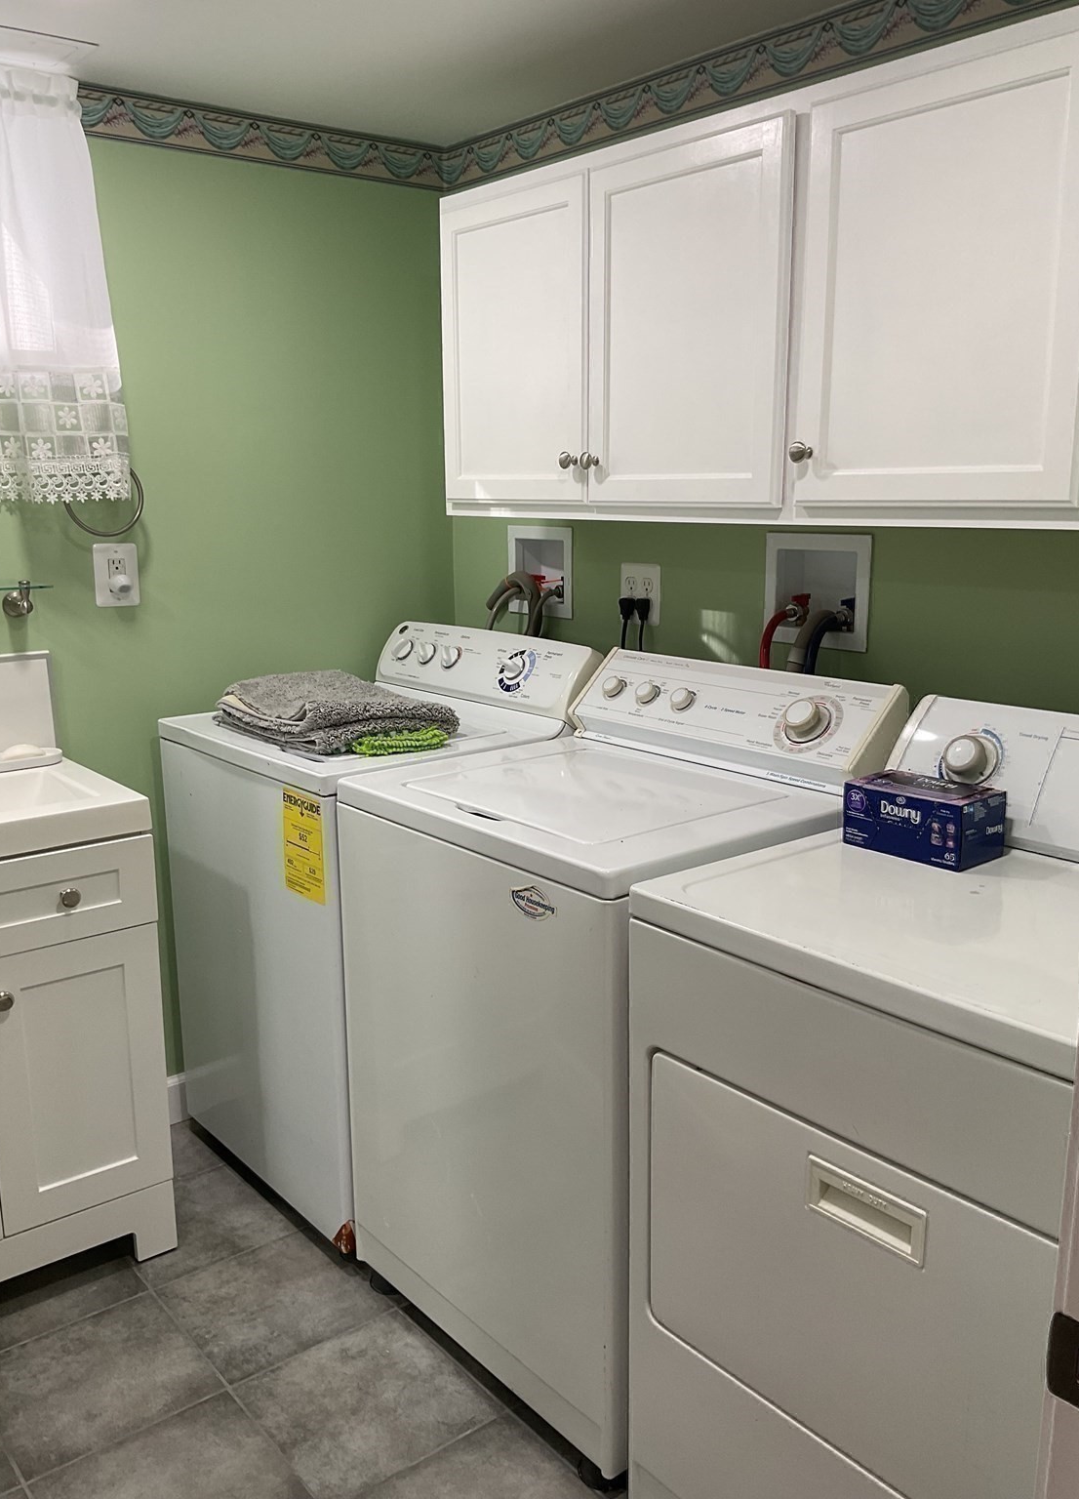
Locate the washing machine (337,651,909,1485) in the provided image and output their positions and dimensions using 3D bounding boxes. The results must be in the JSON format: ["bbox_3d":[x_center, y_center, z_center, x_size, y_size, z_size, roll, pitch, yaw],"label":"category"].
[{"bbox_3d":[0.131,0.415,2.063,0.650,1.080,0.682,-10,15,-38],"label":"washing machine"}]

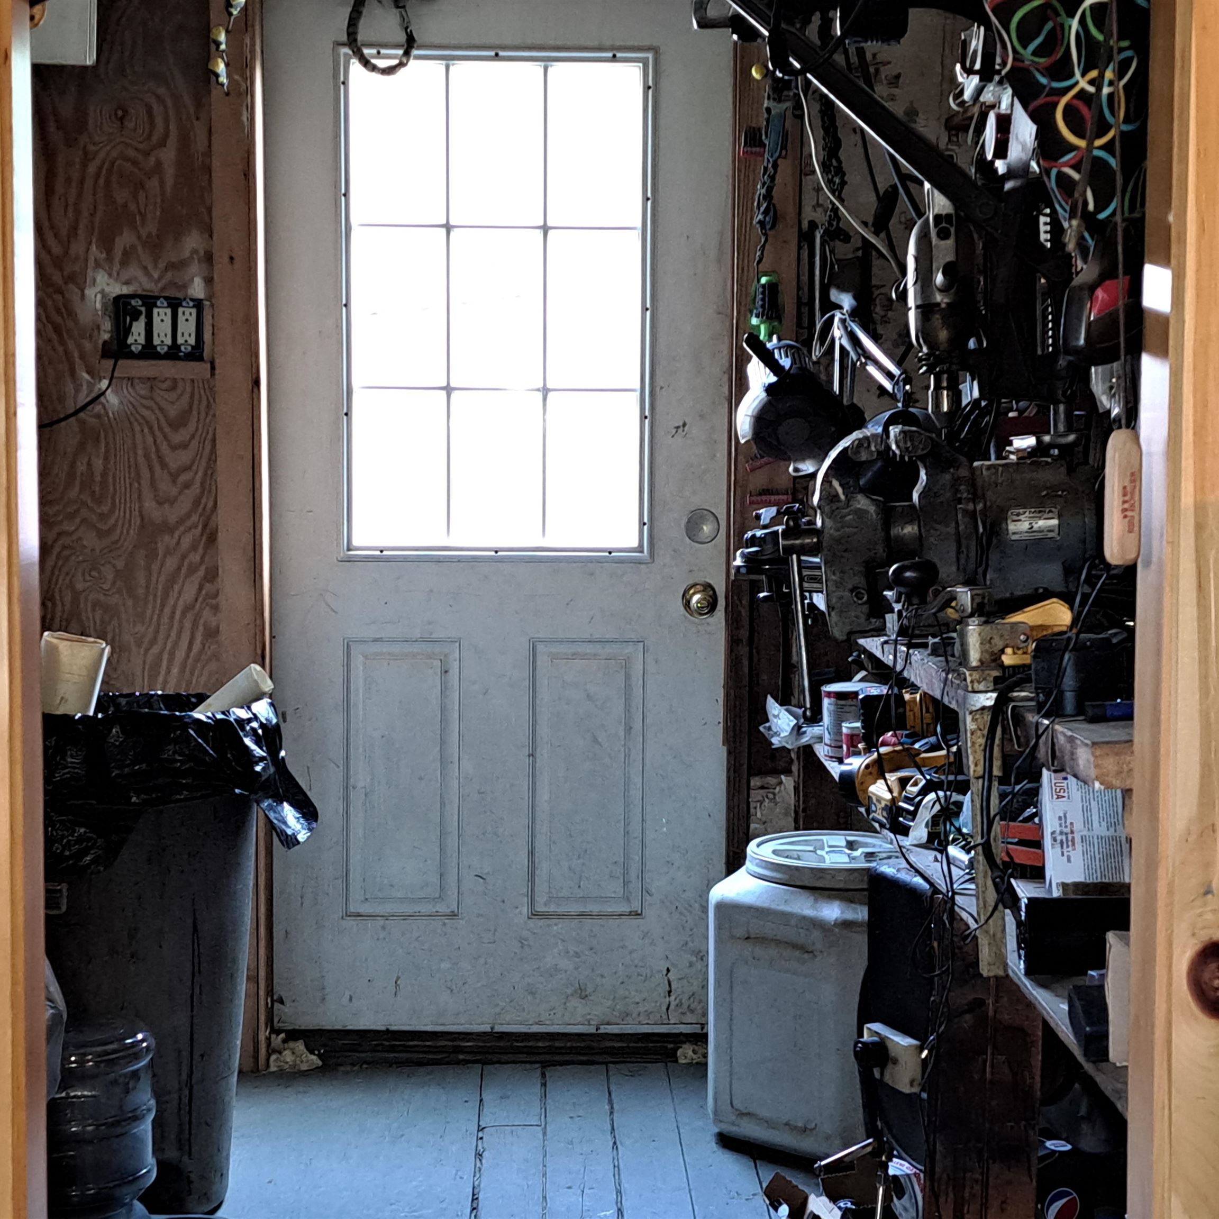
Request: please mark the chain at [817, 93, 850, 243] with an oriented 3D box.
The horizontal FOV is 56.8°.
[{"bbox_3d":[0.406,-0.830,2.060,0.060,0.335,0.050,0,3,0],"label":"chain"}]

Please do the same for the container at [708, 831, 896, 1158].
[{"bbox_3d":[0.377,0.655,1.975,0.345,0.475,0.345,1,3,26],"label":"container"}]

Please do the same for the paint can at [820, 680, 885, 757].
[{"bbox_3d":[0.421,0.196,1.950,0.110,0.121,0.110,1,3,11],"label":"paint can"}]

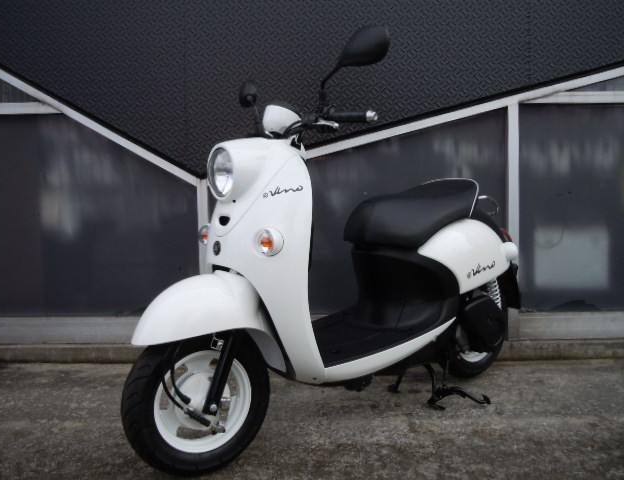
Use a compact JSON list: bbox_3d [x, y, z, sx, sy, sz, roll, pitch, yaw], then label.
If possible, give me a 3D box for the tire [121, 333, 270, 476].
[{"bbox_3d":[-0.302,0.428,1.652,0.415,0.415,0.095,-3,2,-32],"label":"tire"}]

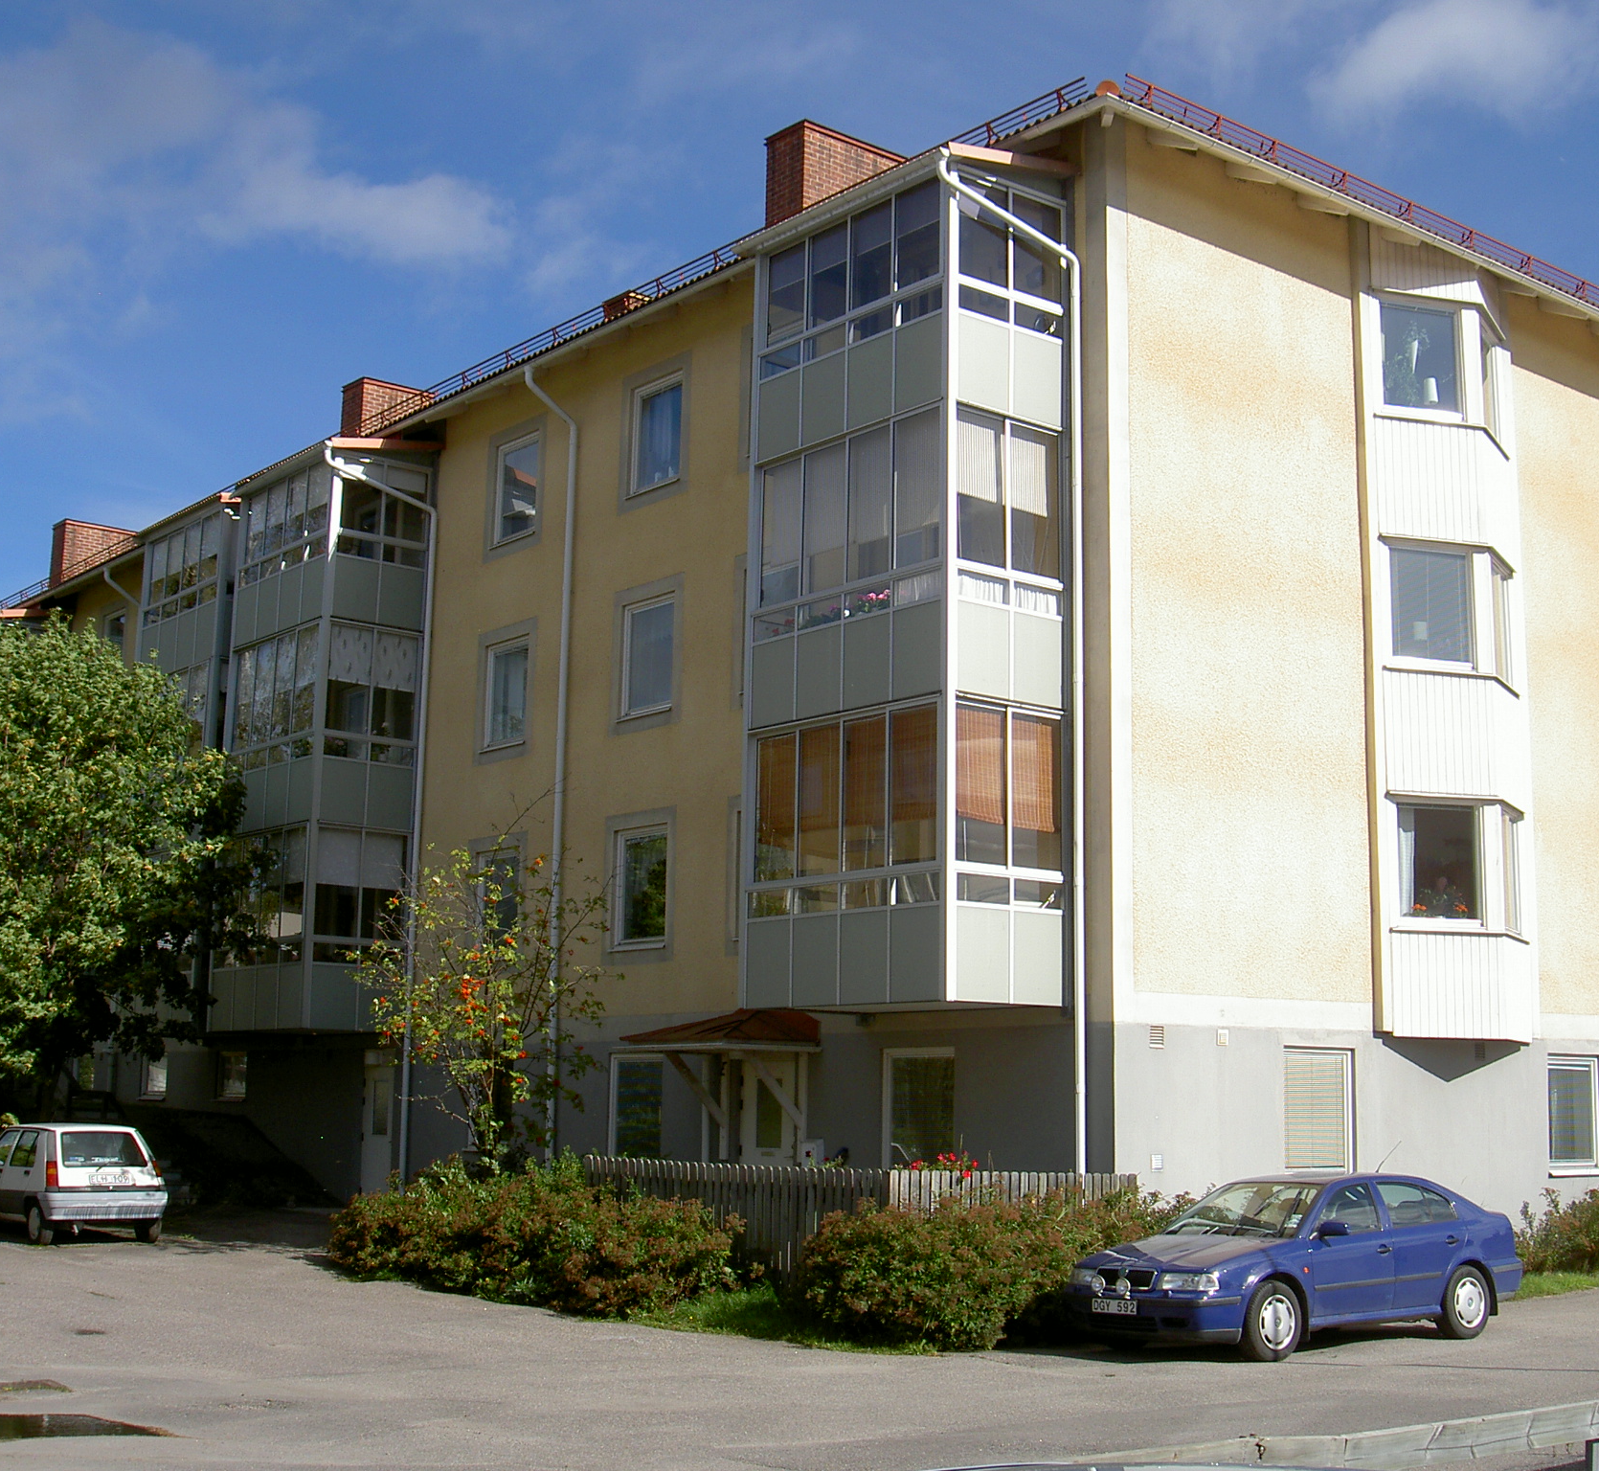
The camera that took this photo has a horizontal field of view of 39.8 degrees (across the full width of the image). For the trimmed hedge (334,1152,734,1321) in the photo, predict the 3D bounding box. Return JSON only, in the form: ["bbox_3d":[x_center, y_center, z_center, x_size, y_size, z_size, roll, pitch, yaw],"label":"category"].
[{"bbox_3d":[-2.864,4.815,21.689,1.500,1.280,6.000,8,-12,-38],"label":"trimmed hedge"}]

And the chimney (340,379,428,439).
[{"bbox_3d":[-7.169,-5.377,38.436,1.400,1.180,0.720,9,-12,-38],"label":"chimney"}]

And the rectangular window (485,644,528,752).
[{"bbox_3d":[-3.868,-0.546,29.326,0.120,1.410,1.120,8,-12,-38],"label":"rectangular window"}]

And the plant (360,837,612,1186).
[{"bbox_3d":[-3.509,3.479,24.534,2.500,4.500,2.600,1,-9,0],"label":"plant"}]

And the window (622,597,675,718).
[{"bbox_3d":[-1.816,-0.946,26.748,0.120,1.420,1.110,8,-12,-38],"label":"window"}]

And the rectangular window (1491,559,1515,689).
[{"bbox_3d":[7.803,-1.223,24.527,0.110,1.260,1.020,-4,-10,28],"label":"rectangular window"}]

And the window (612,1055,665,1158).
[{"bbox_3d":[-1.879,4.378,25.858,0.120,1.290,1.130,8,-12,-38],"label":"window"}]

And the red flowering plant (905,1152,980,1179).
[{"bbox_3d":[1.264,3.820,19.500,0.660,0.320,0.380,9,-12,-38],"label":"red flowering plant"}]

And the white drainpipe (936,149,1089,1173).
[{"bbox_3d":[1.942,-0.319,20.138,1.850,10.320,0.120,8,-12,-38],"label":"white drainpipe"}]

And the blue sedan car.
[{"bbox_3d":[4.312,4.451,18.842,4.510,1.430,1.740,7,-12,-37],"label":"blue sedan car"}]

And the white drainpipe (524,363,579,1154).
[{"bbox_3d":[-3.298,0.607,27.557,0.820,10.750,0.110,8,-12,-38],"label":"white drainpipe"}]

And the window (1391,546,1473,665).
[{"bbox_3d":[6.730,-1.372,23.525,1.000,1.250,0.120,4,-10,-16],"label":"window"}]

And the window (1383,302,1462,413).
[{"bbox_3d":[6.812,-4.121,24.148,1.020,1.200,0.110,3,-10,-15],"label":"window"}]

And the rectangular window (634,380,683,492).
[{"bbox_3d":[-1.734,-3.687,27.154,0.120,1.390,1.090,8,-12,-38],"label":"rectangular window"}]

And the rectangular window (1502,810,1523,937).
[{"bbox_3d":[7.756,1.509,24.077,0.110,1.270,1.020,-4,-10,28],"label":"rectangular window"}]

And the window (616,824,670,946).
[{"bbox_3d":[-1.875,1.838,26.710,0.120,1.380,1.070,8,-12,-38],"label":"window"}]

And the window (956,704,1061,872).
[{"bbox_3d":[1.919,0.503,20.277,1.360,1.460,0.090,8,-12,-38],"label":"window"}]

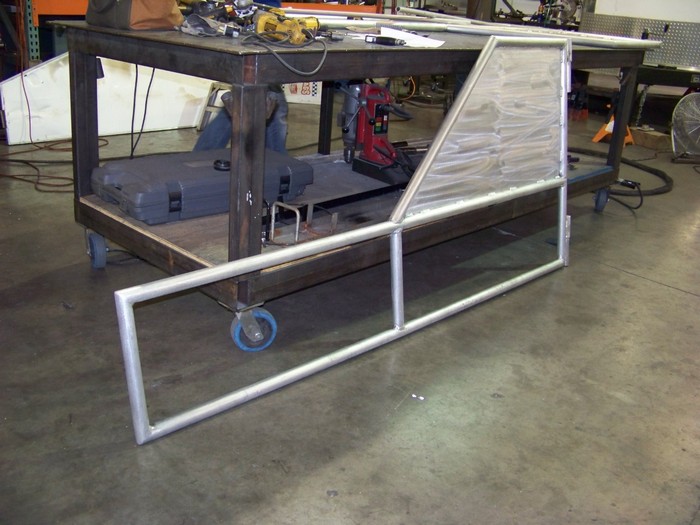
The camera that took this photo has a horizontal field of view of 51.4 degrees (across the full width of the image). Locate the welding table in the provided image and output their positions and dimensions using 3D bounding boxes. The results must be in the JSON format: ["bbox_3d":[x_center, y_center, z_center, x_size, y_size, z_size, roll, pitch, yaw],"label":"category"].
[{"bbox_3d":[0.287,-0.705,3.623,1.200,0.850,3.060,21,27,38],"label":"welding table"}]

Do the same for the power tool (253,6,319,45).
[{"bbox_3d":[-0.220,-0.811,2.480,0.160,0.120,0.250,-11,25,-34],"label":"power tool"}]

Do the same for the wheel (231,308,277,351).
[{"bbox_3d":[-0.324,0.227,2.470,0.155,0.160,0.060,-3,22,-19],"label":"wheel"}]

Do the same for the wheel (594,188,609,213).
[{"bbox_3d":[1.548,-0.382,4.480,0.060,0.160,0.155,11,22,18],"label":"wheel"}]

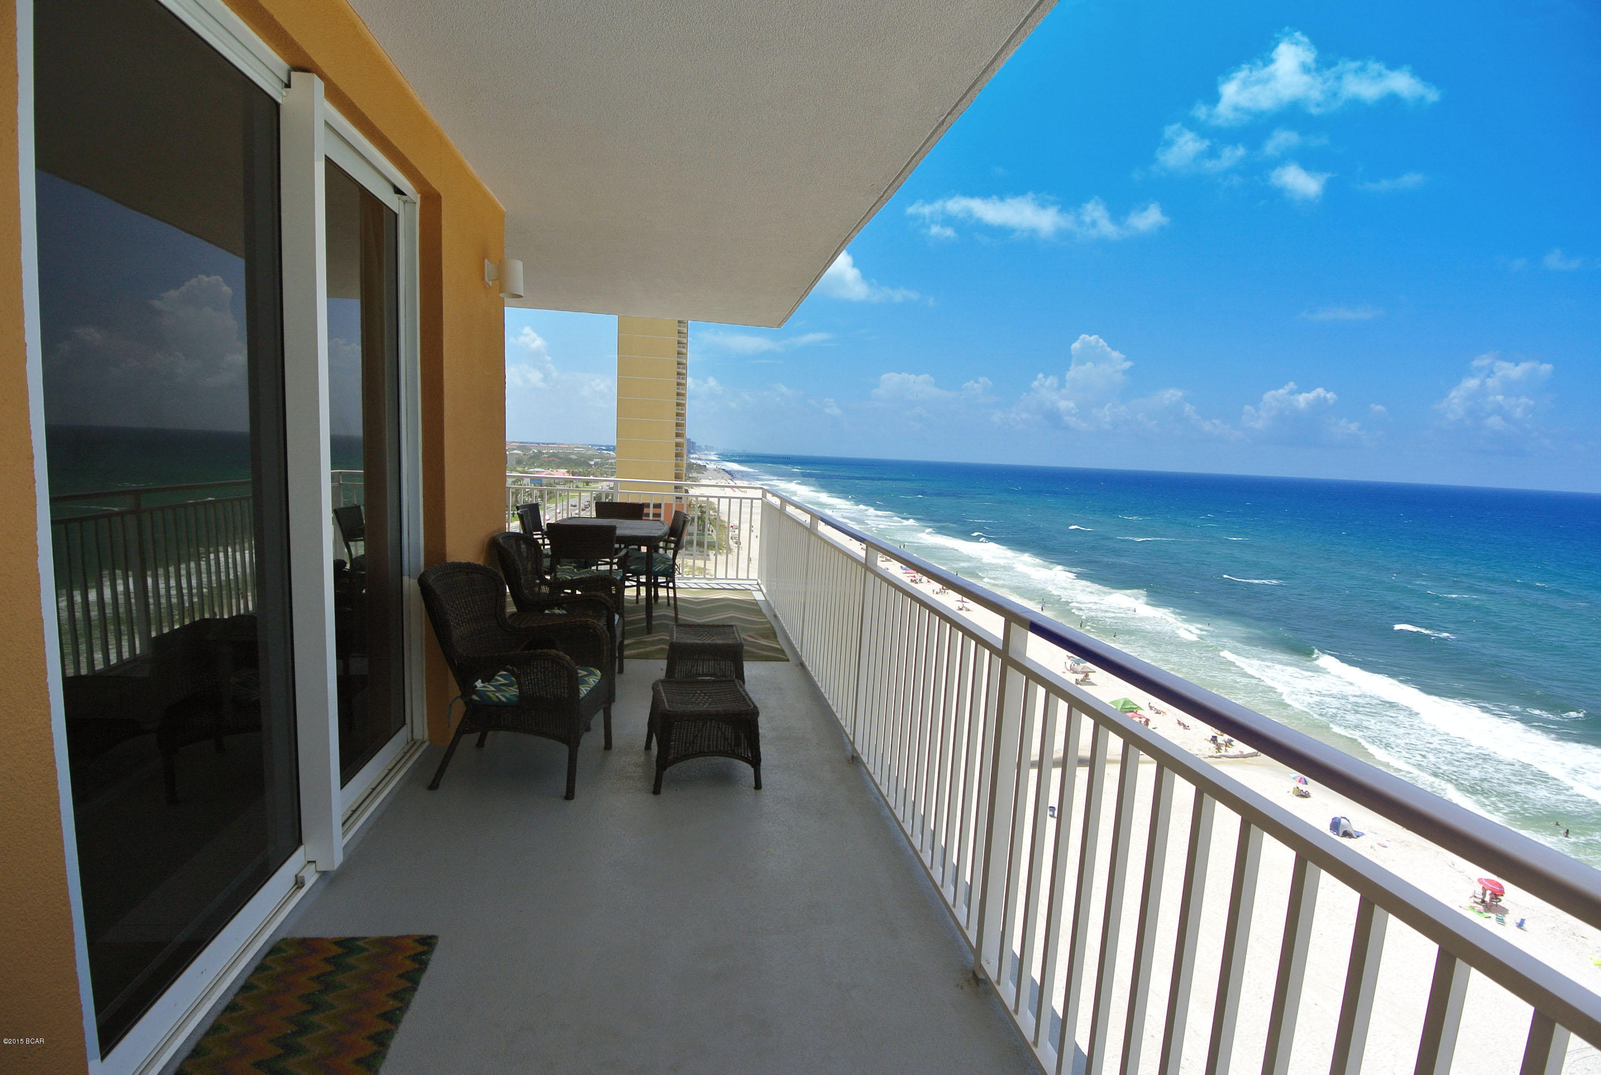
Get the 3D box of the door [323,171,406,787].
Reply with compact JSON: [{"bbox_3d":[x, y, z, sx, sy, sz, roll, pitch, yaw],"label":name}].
[{"bbox_3d":[-1.775,-0.221,3.179,0.070,2.510,1.080,1,6,-9],"label":"door"}]

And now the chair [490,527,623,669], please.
[{"bbox_3d":[-1.426,0.442,4.852,0.690,0.940,0.640,1,6,-6],"label":"chair"}]

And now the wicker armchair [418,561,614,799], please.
[{"bbox_3d":[-1.251,0.583,3.594,0.690,0.940,0.640,2,6,1],"label":"wicker armchair"}]

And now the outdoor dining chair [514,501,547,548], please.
[{"bbox_3d":[-2.246,0.162,7.389,0.600,0.900,0.570,2,6,1],"label":"outdoor dining chair"}]

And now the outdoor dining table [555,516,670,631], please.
[{"bbox_3d":[-1.667,0.290,7.008,1.030,0.765,1.455,1,6,-9],"label":"outdoor dining table"}]

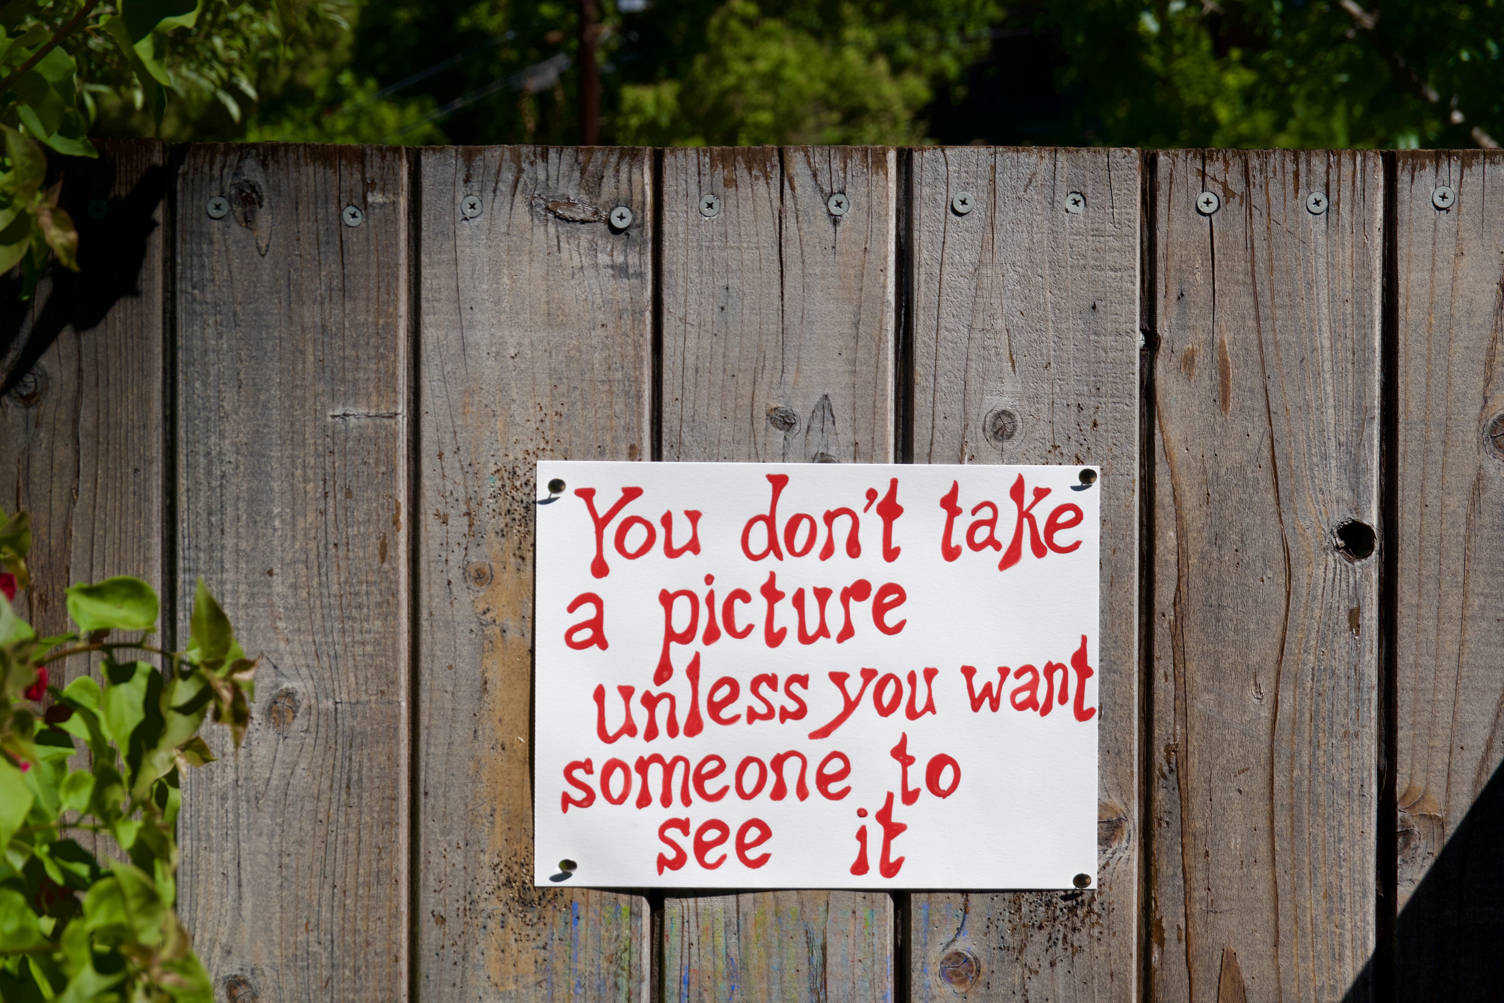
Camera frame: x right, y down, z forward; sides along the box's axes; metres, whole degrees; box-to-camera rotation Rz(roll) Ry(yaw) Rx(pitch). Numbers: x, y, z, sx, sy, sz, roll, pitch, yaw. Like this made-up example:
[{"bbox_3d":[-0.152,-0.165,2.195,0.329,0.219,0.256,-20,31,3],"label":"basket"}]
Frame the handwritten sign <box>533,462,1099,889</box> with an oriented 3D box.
[{"bbox_3d":[0.036,0.095,2.160,0.306,0.231,0.005,0,1,-1],"label":"handwritten sign"}]

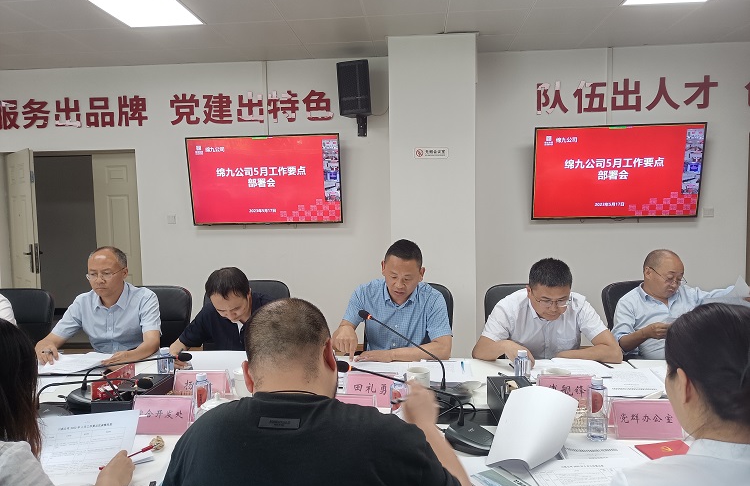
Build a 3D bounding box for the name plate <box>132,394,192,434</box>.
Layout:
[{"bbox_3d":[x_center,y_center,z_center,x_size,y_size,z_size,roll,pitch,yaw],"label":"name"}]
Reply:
[{"bbox_3d":[-0.682,0.554,1.812,0.195,0.105,0.070,-1,3,4],"label":"name plate"}]

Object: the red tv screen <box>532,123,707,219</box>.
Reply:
[{"bbox_3d":[2.140,-0.619,5.017,1.455,0.835,0.070,-1,10,4],"label":"red tv screen"}]

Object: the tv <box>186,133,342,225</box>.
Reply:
[{"bbox_3d":[-1.032,-0.589,5.315,1.450,0.830,0.060,-1,13,5],"label":"tv"}]

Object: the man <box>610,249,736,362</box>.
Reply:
[{"bbox_3d":[1.471,0.649,2.713,0.680,1.230,0.750,-1,3,-4],"label":"man"}]

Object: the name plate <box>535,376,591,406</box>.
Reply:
[{"bbox_3d":[0.671,0.516,1.975,0.195,0.105,0.080,-1,3,5],"label":"name plate"}]

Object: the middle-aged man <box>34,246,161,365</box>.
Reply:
[{"bbox_3d":[-1.371,0.664,2.854,0.620,1.285,0.720,-1,3,1],"label":"middle-aged man"}]

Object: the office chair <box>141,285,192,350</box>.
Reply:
[{"bbox_3d":[-1.297,0.780,2.977,0.600,1.035,0.640,-1,3,1],"label":"office chair"}]

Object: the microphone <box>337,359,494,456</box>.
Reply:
[{"bbox_3d":[0.137,0.461,1.634,0.500,0.270,0.200,-1,3,5],"label":"microphone"}]

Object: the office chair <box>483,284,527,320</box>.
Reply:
[{"bbox_3d":[0.827,0.752,2.786,0.600,1.044,0.640,-1,3,4],"label":"office chair"}]

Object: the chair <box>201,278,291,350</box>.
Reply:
[{"bbox_3d":[-0.772,0.754,3.001,0.600,1.050,0.660,-1,3,5],"label":"chair"}]

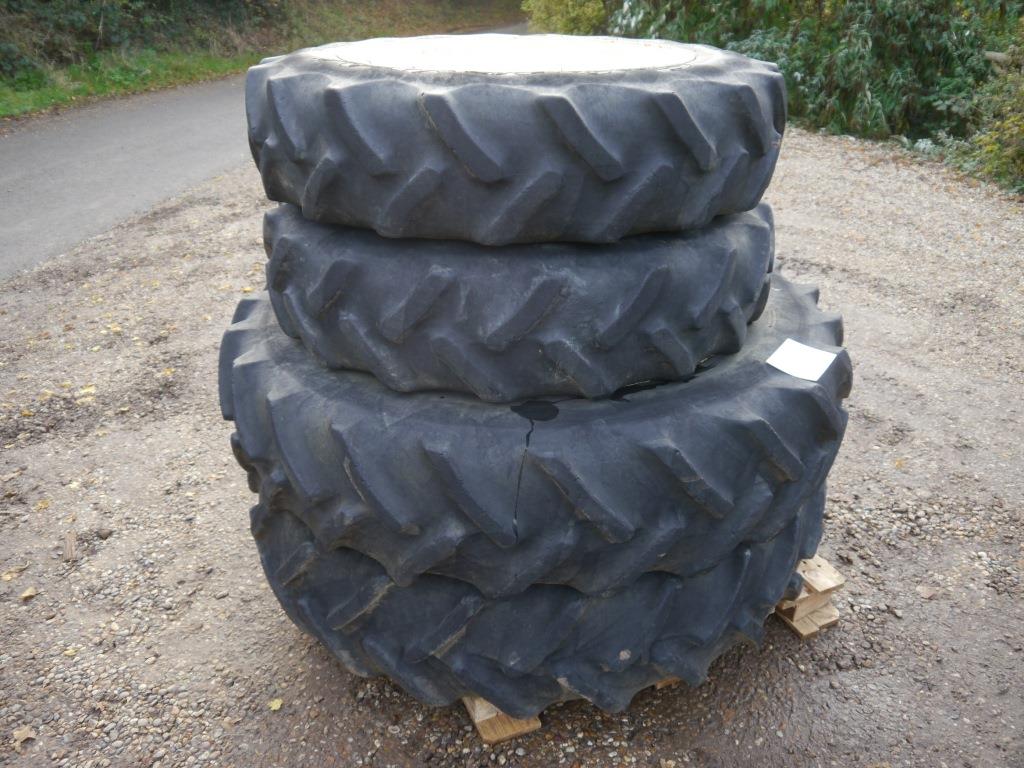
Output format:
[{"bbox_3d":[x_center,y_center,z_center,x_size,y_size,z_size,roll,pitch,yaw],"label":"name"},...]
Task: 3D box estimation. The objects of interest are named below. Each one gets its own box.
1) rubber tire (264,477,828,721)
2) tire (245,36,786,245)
[{"bbox_3d":[0.070,0.215,2.365,1.560,0.345,1.560,0,28,0],"label":"rubber tire"},{"bbox_3d":[0.012,-0.617,1.895,1.200,0.295,1.200,0,28,0],"label":"tire"}]

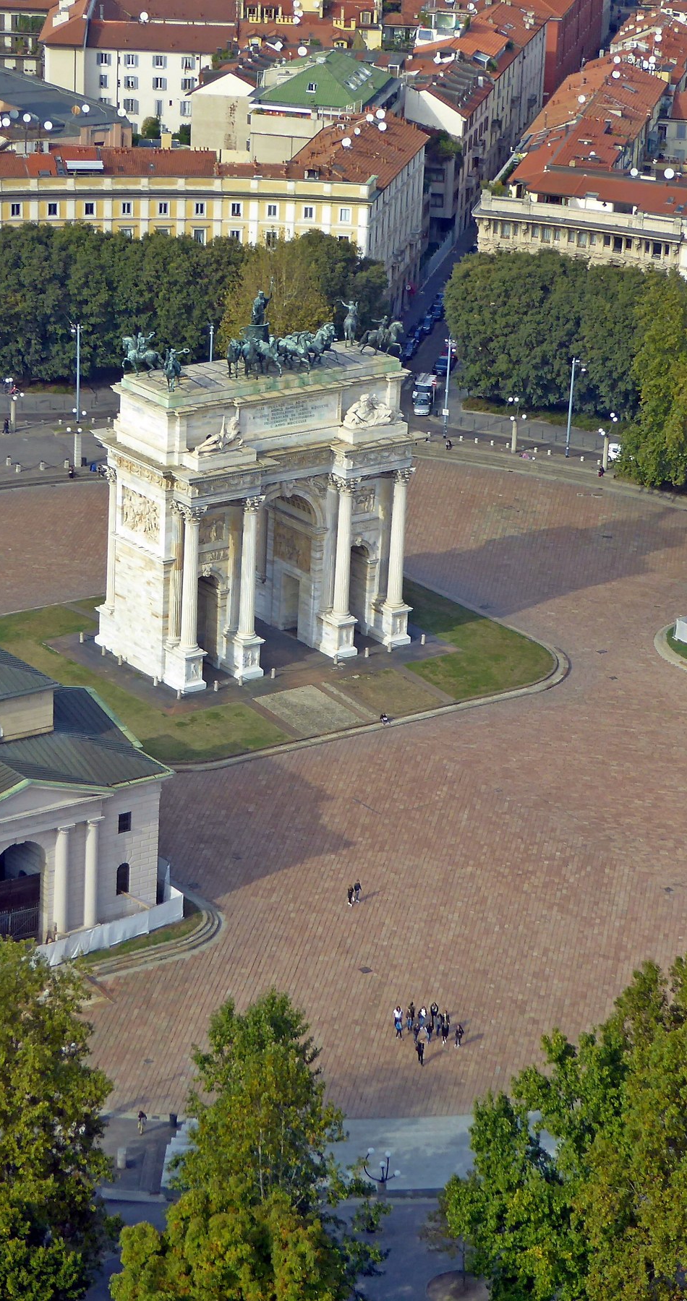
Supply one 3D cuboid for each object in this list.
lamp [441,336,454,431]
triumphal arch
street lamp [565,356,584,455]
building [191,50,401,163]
[{"bbox_3d":[11.070,-27.327,338.503,1.000,10.500,1.600,11,22,18],"label":"lamp"},{"bbox_3d":[-7.015,-14.544,275.864,25.200,29.800,14.200,-13,26,-36],"label":"triumphal arch"},{"bbox_3d":[23.557,-25.067,334.539,1.000,10.500,1.800,11,22,18],"label":"street lamp"},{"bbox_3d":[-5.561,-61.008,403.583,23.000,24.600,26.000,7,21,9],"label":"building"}]

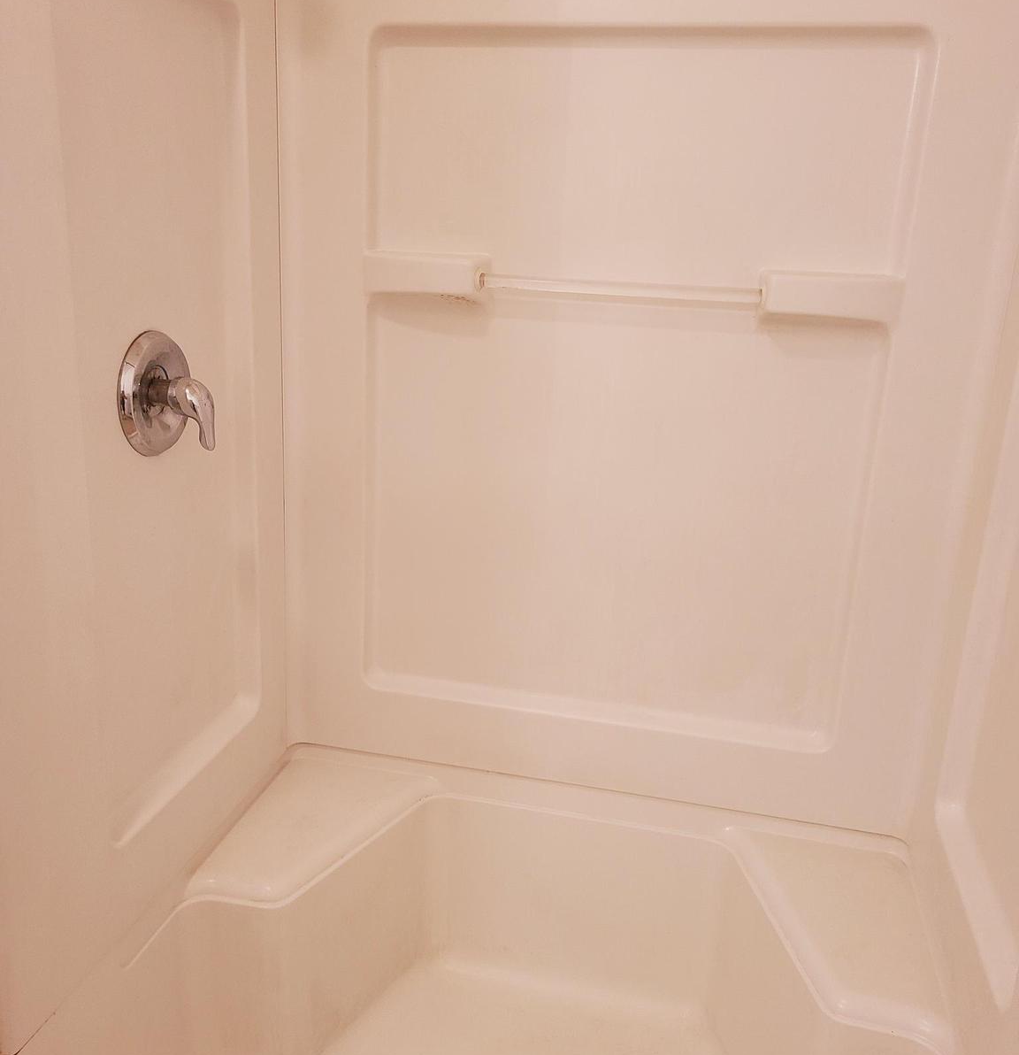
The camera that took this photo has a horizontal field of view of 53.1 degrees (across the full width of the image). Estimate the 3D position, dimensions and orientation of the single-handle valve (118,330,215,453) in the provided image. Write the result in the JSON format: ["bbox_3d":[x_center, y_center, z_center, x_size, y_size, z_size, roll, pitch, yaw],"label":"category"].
[{"bbox_3d":[-0.450,-0.181,1.413,0.088,0.176,0.180,6,17,12],"label":"single-handle valve"}]

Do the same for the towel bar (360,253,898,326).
[{"bbox_3d":[0.167,-0.377,1.594,0.845,0.072,0.068,6,17,12],"label":"towel bar"}]

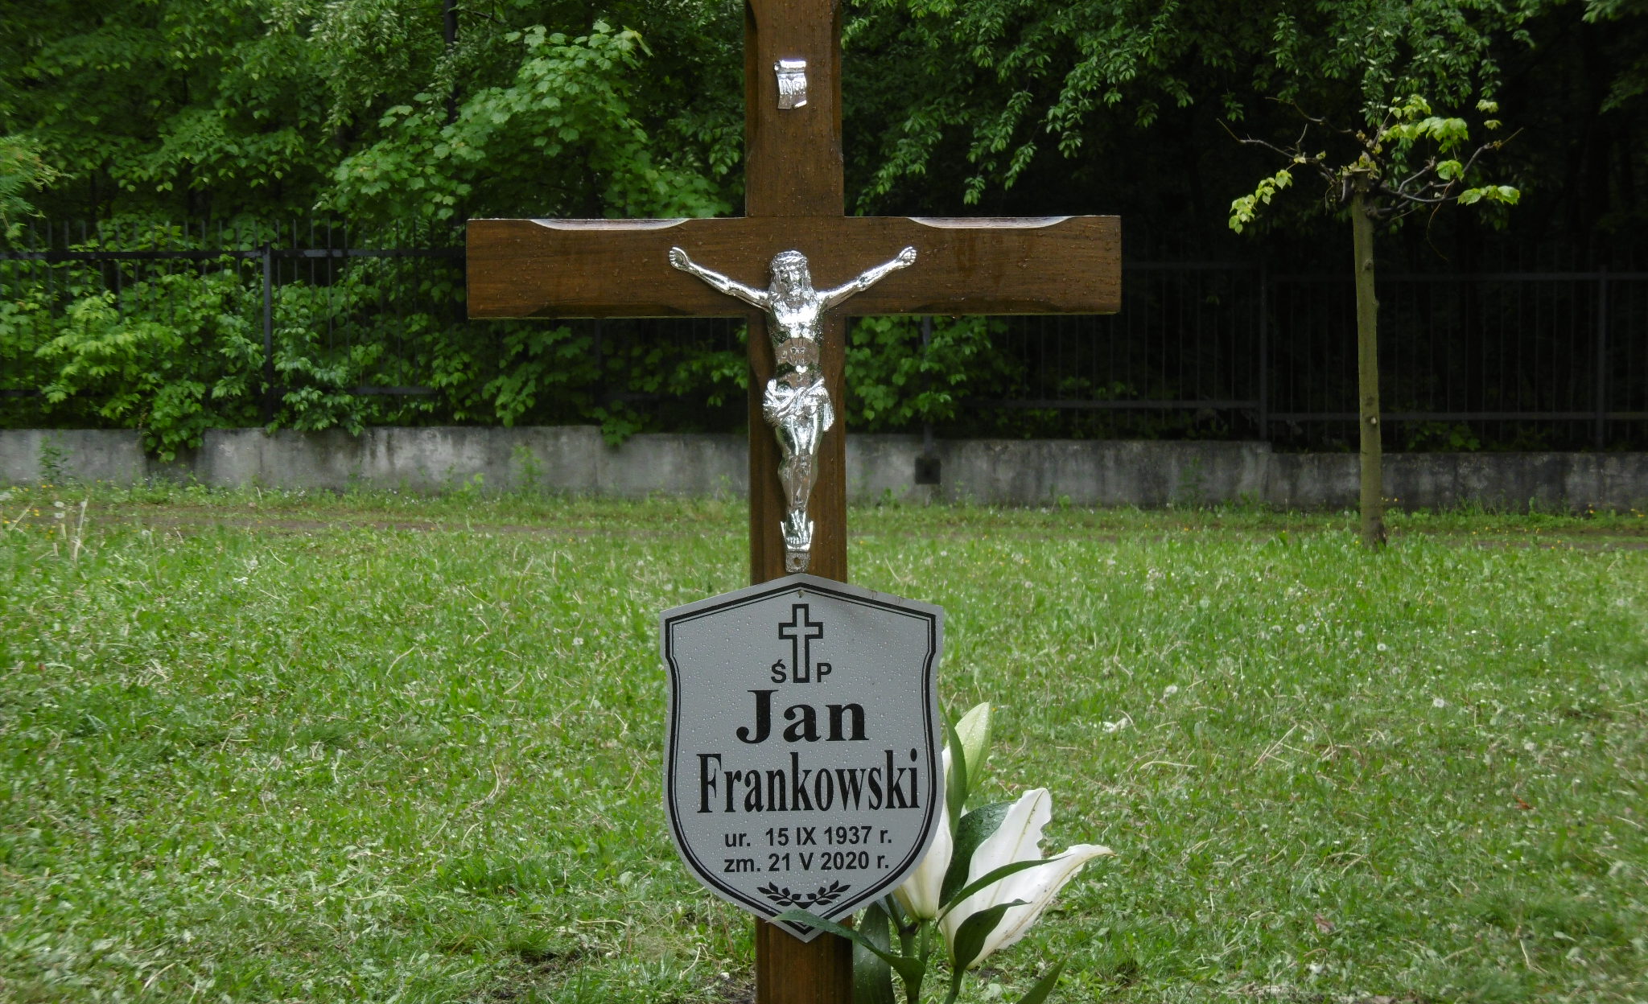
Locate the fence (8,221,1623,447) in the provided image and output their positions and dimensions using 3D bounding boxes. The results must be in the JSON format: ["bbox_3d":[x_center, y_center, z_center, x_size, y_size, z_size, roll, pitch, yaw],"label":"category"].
[{"bbox_3d":[0.000,-1.226,23.800,12.300,1.650,0.080,0,4,2],"label":"fence"}]

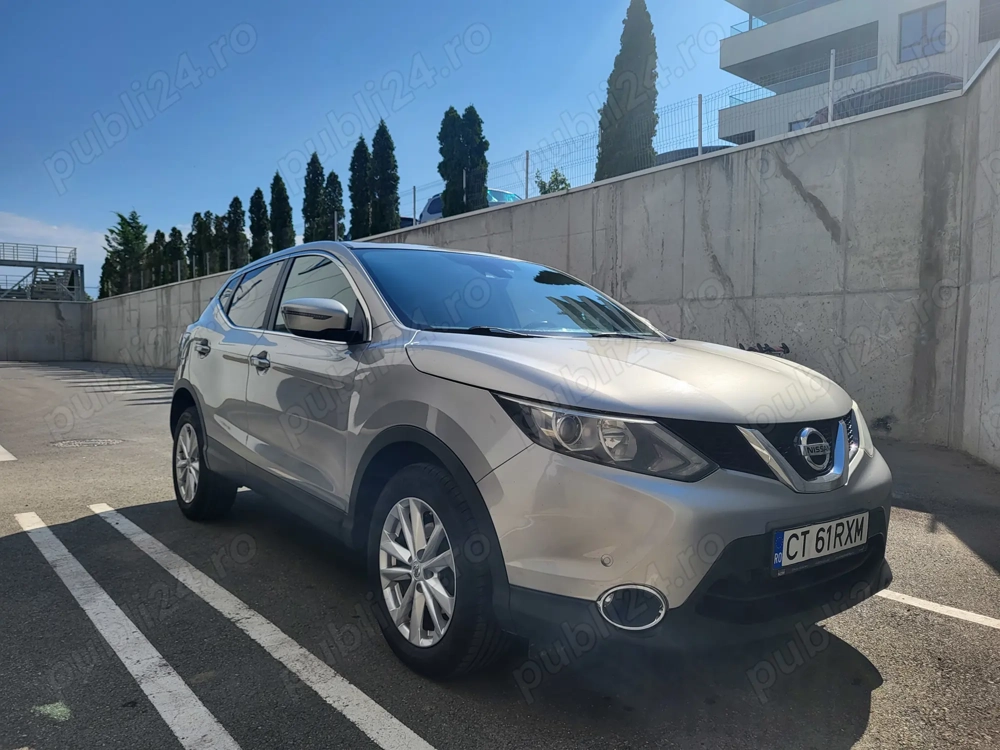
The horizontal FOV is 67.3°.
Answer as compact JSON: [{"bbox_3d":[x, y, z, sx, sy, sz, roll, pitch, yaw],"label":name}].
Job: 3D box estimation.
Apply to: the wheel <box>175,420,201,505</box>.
[{"bbox_3d":[-1.802,0.529,4.552,0.190,0.465,0.465,0,2,-37],"label":"wheel"}]

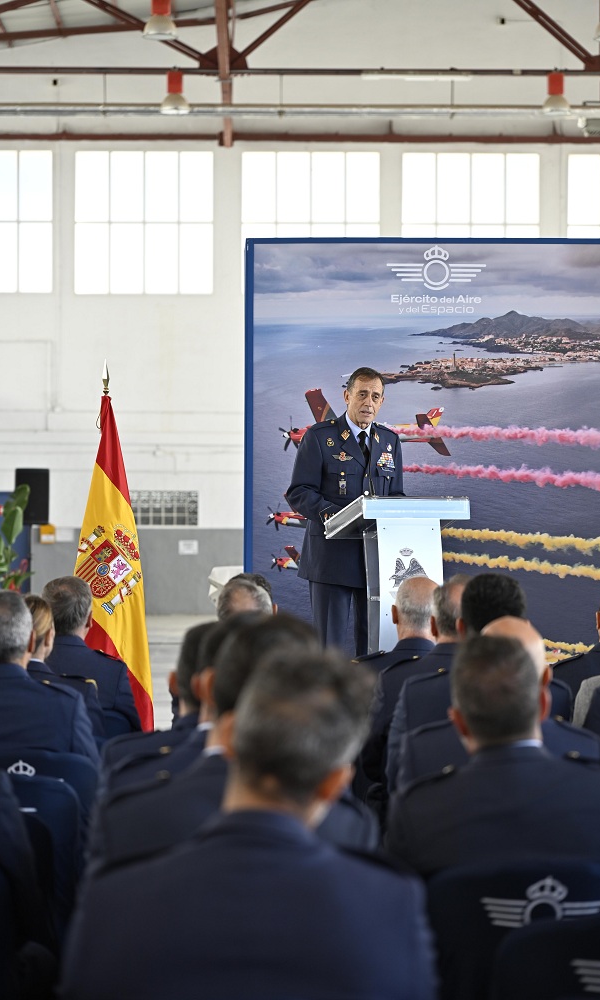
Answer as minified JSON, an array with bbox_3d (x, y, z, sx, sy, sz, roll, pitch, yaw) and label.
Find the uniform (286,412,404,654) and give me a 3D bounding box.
[{"bbox_3d":[0.200,0.385,14.650,0.560,1.520,0.410,0,0,-25],"label":"uniform"}]

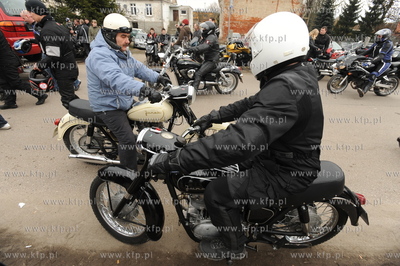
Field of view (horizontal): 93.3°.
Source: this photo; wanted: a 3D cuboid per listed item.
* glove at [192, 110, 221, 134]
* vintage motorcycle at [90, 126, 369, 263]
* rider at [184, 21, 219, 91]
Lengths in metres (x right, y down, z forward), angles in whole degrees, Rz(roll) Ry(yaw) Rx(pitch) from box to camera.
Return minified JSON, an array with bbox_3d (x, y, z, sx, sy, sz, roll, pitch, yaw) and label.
[{"bbox_3d":[0.049,-0.072,1.503,0.220,0.120,0.120,-15,22,26],"label":"glove"},{"bbox_3d":[0.195,0.477,1.422,2.140,1.000,0.740,3,30,0],"label":"vintage motorcycle"},{"bbox_3d":[0.037,-1.848,4.728,0.900,1.600,0.750,2,30,-1],"label":"rider"}]

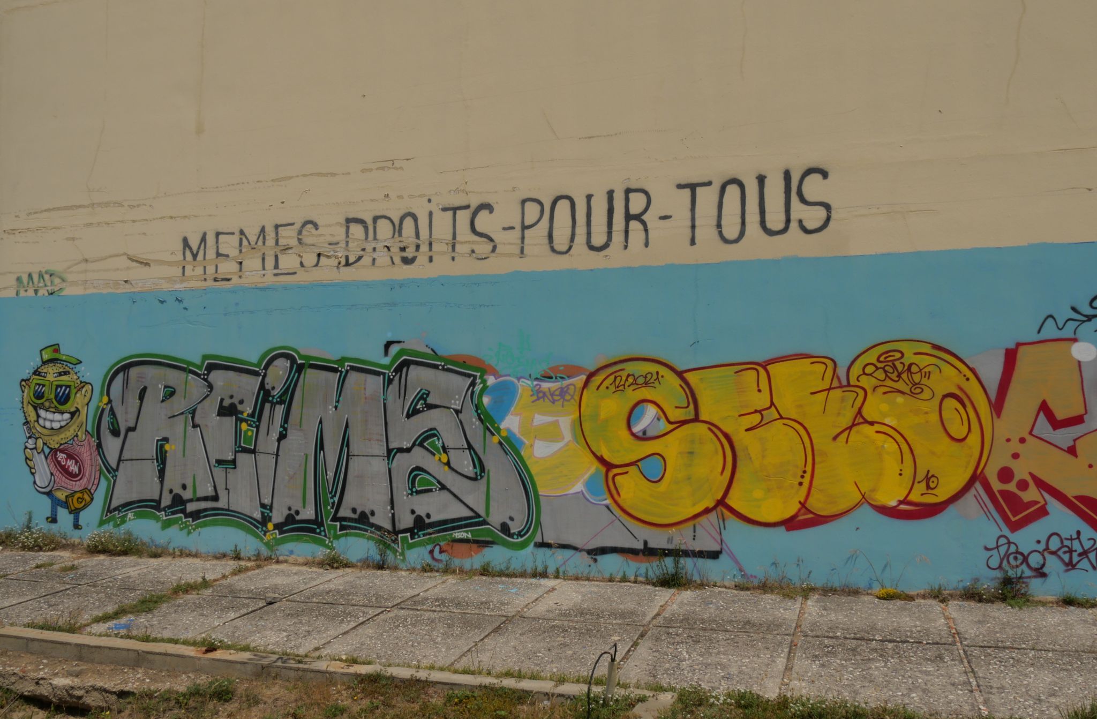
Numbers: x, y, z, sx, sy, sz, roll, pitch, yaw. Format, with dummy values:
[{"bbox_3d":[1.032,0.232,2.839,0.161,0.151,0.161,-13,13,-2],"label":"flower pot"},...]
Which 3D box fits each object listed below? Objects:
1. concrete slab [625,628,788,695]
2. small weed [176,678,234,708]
[{"bbox_3d":[0.934,1.761,5.119,0.871,0.080,1.110,-1,-2,18],"label":"concrete slab"},{"bbox_3d":[-1.969,1.915,5.109,0.262,0.090,0.190,-1,-2,19],"label":"small weed"}]

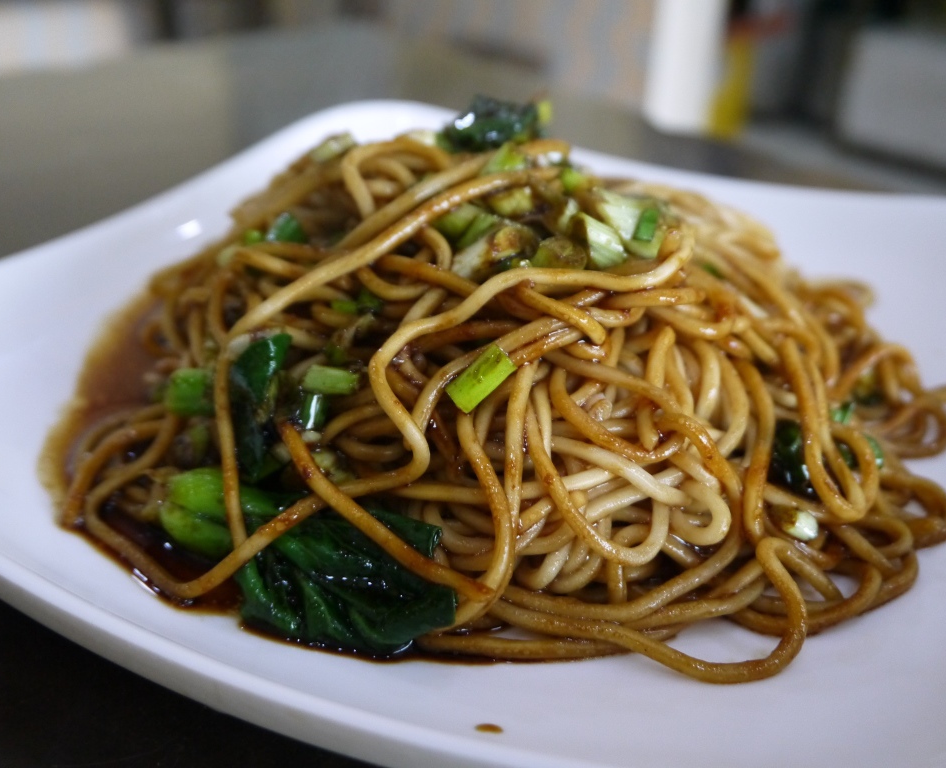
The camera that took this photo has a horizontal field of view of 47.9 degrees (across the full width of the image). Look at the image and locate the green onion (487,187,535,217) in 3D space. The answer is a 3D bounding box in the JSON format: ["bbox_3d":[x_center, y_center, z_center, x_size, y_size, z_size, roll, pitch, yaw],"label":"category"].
[{"bbox_3d":[0.011,-0.054,0.318,0.013,0.007,0.009,-7,36,-7],"label":"green onion"}]

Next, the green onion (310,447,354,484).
[{"bbox_3d":[-0.032,0.019,0.242,0.009,0.005,0.008,0,28,0],"label":"green onion"}]

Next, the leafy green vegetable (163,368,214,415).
[{"bbox_3d":[-0.071,0.002,0.265,0.012,0.008,0.010,0,28,0],"label":"leafy green vegetable"}]

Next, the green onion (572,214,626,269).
[{"bbox_3d":[0.036,-0.040,0.302,0.011,0.009,0.015,-38,74,-19],"label":"green onion"}]

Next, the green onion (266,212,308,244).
[{"bbox_3d":[-0.052,-0.043,0.295,0.011,0.007,0.007,0,28,0],"label":"green onion"}]

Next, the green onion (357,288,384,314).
[{"bbox_3d":[-0.026,-0.021,0.268,0.007,0.005,0.005,0,28,0],"label":"green onion"}]

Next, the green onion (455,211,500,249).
[{"bbox_3d":[0.001,-0.045,0.312,0.013,0.005,0.006,-40,67,-14],"label":"green onion"}]

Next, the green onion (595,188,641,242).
[{"bbox_3d":[0.042,-0.049,0.308,0.010,0.008,0.015,-26,72,-14],"label":"green onion"}]

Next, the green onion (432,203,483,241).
[{"bbox_3d":[-0.004,-0.042,0.272,0.012,0.007,0.008,0,28,0],"label":"green onion"}]

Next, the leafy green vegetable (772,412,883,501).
[{"bbox_3d":[0.092,0.019,0.278,0.027,0.015,0.018,14,35,0],"label":"leafy green vegetable"}]

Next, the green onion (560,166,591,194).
[{"bbox_3d":[0.027,-0.054,0.285,0.008,0.006,0.007,0,28,0],"label":"green onion"}]

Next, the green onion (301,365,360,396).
[{"bbox_3d":[-0.033,-0.001,0.252,0.013,0.006,0.006,7,28,-4],"label":"green onion"}]

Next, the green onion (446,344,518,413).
[{"bbox_3d":[0.002,-0.002,0.283,0.009,0.006,0.018,40,70,20],"label":"green onion"}]

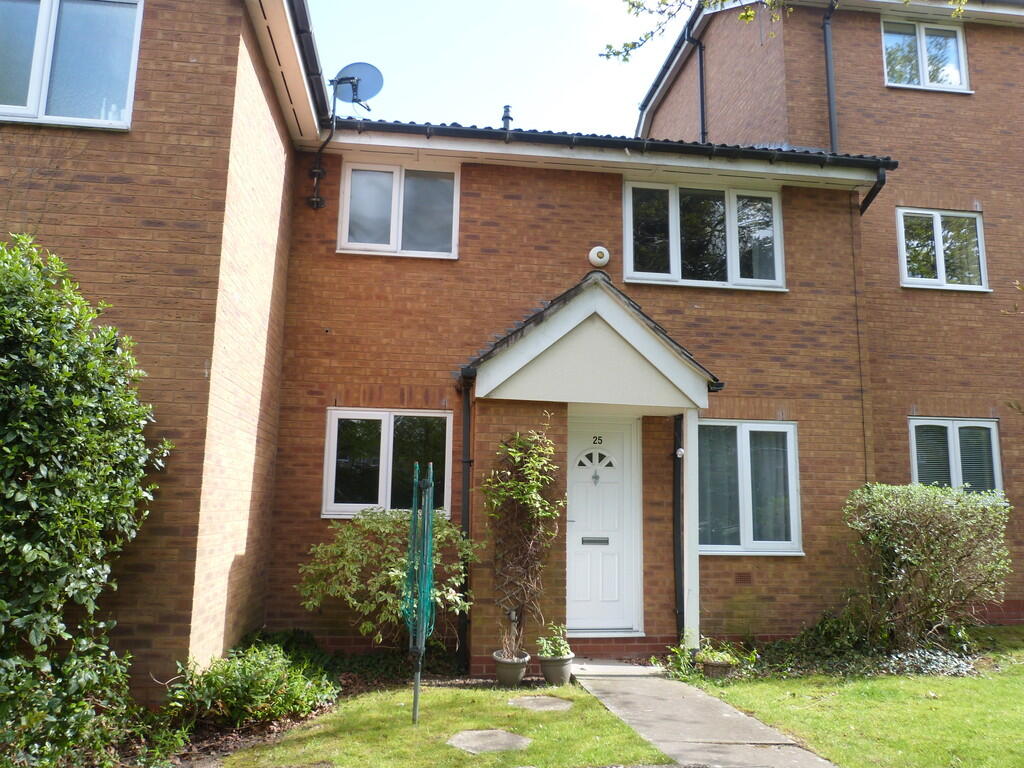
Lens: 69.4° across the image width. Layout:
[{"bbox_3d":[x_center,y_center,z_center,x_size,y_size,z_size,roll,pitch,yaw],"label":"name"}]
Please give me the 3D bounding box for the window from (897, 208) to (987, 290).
[{"bbox_3d":[5.369,-1.660,9.230,1.180,1.040,0.110,2,-9,-7],"label":"window"}]

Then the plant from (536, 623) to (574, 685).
[{"bbox_3d":[0.348,2.142,5.875,0.311,0.476,0.310,2,-9,-7],"label":"plant"}]

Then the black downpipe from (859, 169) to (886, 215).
[{"bbox_3d":[3.865,-2.048,7.946,0.090,0.420,0.450,2,-9,-7],"label":"black downpipe"}]

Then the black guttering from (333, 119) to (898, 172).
[{"bbox_3d":[1.148,-2.379,7.466,5.920,0.115,0.125,2,-9,-7],"label":"black guttering"}]

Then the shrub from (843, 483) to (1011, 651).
[{"bbox_3d":[3.963,1.766,7.048,1.500,1.543,1.100,2,-9,-7],"label":"shrub"}]

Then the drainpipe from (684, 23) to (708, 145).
[{"bbox_3d":[3.038,-4.806,12.221,0.300,2.250,0.100,2,-9,-7],"label":"drainpipe"}]

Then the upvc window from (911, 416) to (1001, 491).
[{"bbox_3d":[5.449,0.944,9.034,1.206,1.037,0.120,2,-9,-7],"label":"upvc window"}]

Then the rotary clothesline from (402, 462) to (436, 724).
[{"bbox_3d":[-0.646,1.437,5.156,0.230,1.773,0.230,2,-9,-7],"label":"rotary clothesline"}]

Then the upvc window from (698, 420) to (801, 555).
[{"bbox_3d":[2.323,1.032,7.414,1.200,1.345,0.120,2,-9,-7],"label":"upvc window"}]

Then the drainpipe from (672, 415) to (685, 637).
[{"bbox_3d":[1.633,1.355,7.190,0.074,2.320,0.090,2,-9,-7],"label":"drainpipe"}]

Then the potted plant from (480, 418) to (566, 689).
[{"bbox_3d":[0.090,1.319,6.006,0.681,2.146,0.360,2,-9,-7],"label":"potted plant"}]

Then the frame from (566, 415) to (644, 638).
[{"bbox_3d":[0.828,1.366,7.206,0.930,2.113,0.110,2,-9,-7],"label":"frame"}]

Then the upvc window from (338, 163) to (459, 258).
[{"bbox_3d":[-1.114,-1.773,7.409,1.176,0.989,0.120,2,-9,-7],"label":"upvc window"}]

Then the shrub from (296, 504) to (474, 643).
[{"bbox_3d":[-1.070,1.729,6.384,1.510,1.290,0.940,2,-9,-7],"label":"shrub"}]

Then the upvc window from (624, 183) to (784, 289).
[{"bbox_3d":[2.030,-1.539,7.801,1.780,1.100,0.110,2,-9,-7],"label":"upvc window"}]

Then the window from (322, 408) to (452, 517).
[{"bbox_3d":[-1.167,0.750,7.009,1.195,1.035,0.110,2,-9,-7],"label":"window"}]

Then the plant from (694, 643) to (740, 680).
[{"bbox_3d":[1.676,2.263,6.031,0.365,0.281,0.340,2,-9,-7],"label":"plant"}]

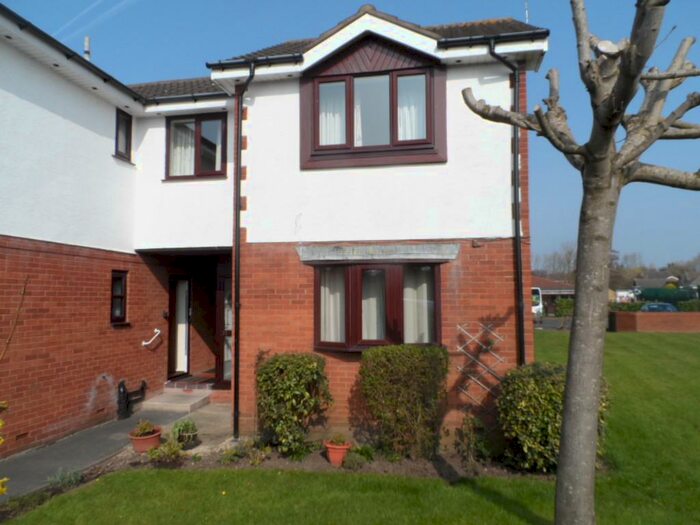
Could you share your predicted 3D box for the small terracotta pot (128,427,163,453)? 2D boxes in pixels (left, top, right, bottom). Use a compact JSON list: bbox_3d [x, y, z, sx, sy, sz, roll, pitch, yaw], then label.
[{"bbox_3d":[-2.613,2.287,6.236,0.400,0.210,0.400,0,-4,0],"label":"small terracotta pot"}]

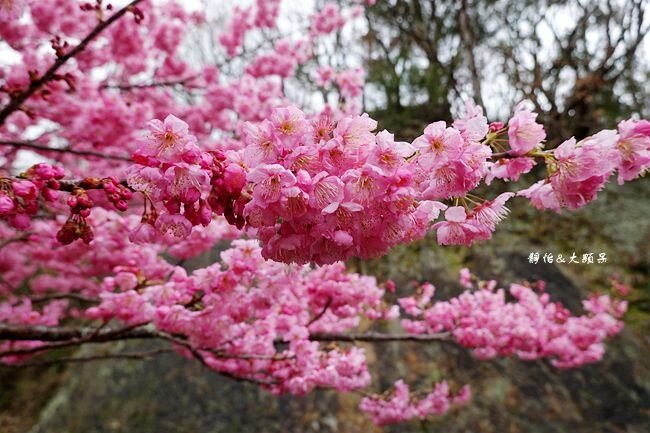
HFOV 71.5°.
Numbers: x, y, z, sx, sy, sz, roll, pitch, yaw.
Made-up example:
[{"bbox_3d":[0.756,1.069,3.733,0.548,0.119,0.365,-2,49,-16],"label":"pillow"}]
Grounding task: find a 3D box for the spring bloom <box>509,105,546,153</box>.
[{"bbox_3d":[0.130,-0.055,0.295,0.032,0.032,0.019,0,0,-45],"label":"spring bloom"}]

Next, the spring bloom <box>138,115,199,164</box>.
[{"bbox_3d":[-0.096,-0.050,0.280,0.035,0.033,0.017,0,27,-13],"label":"spring bloom"}]

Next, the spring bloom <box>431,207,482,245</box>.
[{"bbox_3d":[0.084,0.003,0.290,0.032,0.031,0.018,0,45,16],"label":"spring bloom"}]

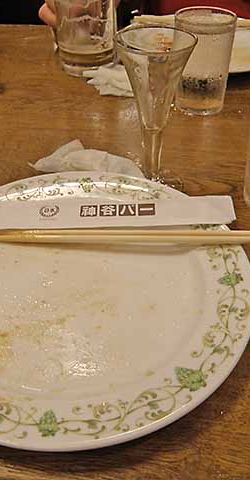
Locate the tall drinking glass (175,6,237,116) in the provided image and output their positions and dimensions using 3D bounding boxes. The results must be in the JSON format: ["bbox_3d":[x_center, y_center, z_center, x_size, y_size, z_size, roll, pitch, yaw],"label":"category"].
[{"bbox_3d":[0.090,-0.203,0.549,0.066,0.102,0.066,0,42,0],"label":"tall drinking glass"}]

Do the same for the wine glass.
[{"bbox_3d":[0.025,-0.112,0.425,0.065,0.130,0.065,0,42,0],"label":"wine glass"}]

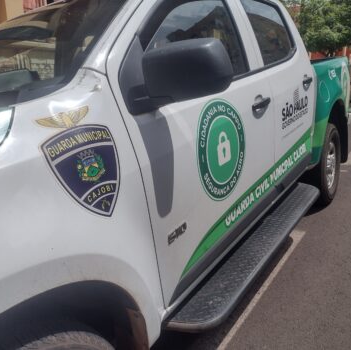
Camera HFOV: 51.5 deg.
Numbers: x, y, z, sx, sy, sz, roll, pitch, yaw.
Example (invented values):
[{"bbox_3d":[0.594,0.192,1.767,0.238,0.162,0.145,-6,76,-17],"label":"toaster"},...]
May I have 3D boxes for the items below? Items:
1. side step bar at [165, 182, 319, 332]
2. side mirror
[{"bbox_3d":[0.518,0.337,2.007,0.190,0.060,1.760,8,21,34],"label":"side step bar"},{"bbox_3d":[0.041,-0.301,1.067,0.200,0.172,0.160,8,21,34],"label":"side mirror"}]

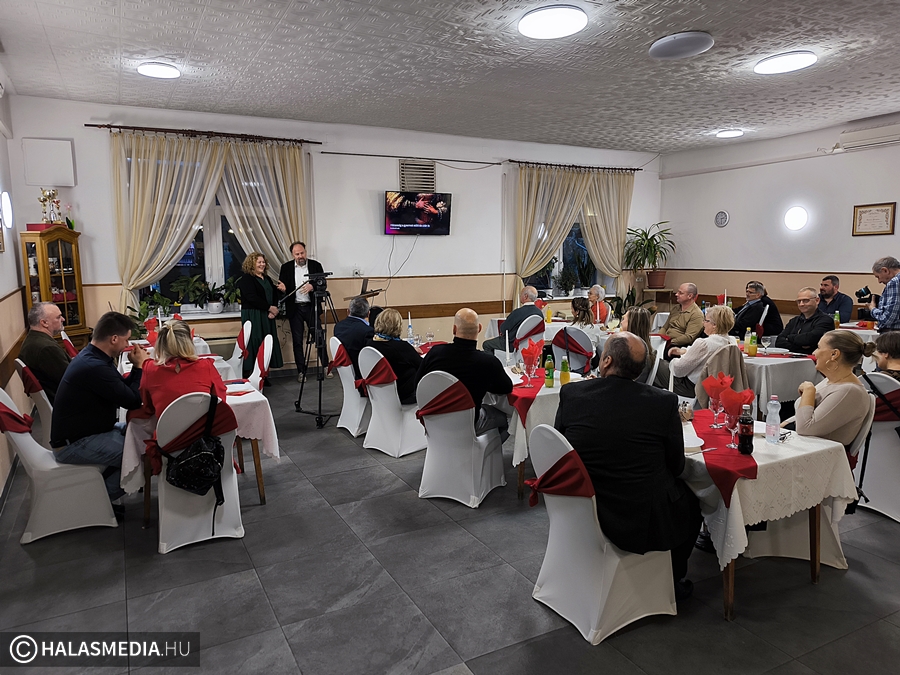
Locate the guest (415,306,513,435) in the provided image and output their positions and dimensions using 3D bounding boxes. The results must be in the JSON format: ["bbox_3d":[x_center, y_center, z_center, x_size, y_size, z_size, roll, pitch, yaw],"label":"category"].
[{"bbox_3d":[0.160,0.407,4.440,0.580,1.280,0.800,3,8,26],"label":"guest"}]

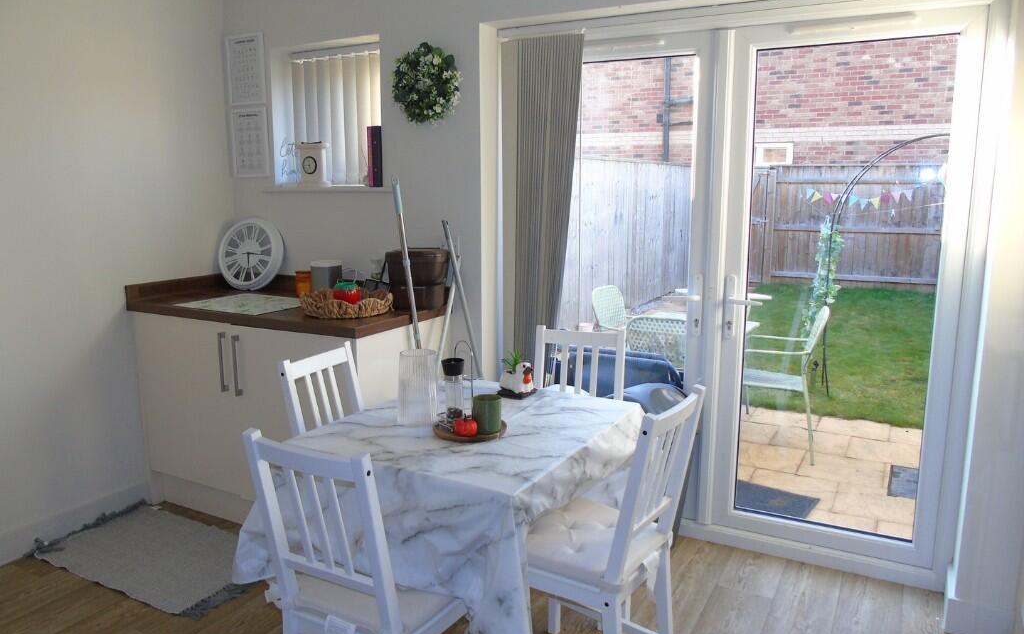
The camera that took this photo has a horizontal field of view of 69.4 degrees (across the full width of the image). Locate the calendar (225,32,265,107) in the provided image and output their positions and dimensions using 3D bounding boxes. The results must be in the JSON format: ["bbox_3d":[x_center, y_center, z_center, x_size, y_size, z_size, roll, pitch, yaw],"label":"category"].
[{"bbox_3d":[-1.226,-1.136,3.393,0.239,0.316,0.018,5,11,28],"label":"calendar"}]

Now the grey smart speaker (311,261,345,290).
[{"bbox_3d":[-0.804,-0.155,3.194,0.120,0.161,0.120,5,11,28],"label":"grey smart speaker"}]

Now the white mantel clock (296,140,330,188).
[{"bbox_3d":[-0.922,-0.712,3.463,0.151,0.208,0.060,4,10,23],"label":"white mantel clock"}]

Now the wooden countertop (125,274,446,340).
[{"bbox_3d":[-0.940,-0.073,3.059,1.265,0.104,0.594,5,11,28],"label":"wooden countertop"}]

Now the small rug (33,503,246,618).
[{"bbox_3d":[-1.341,0.914,2.873,0.965,0.016,0.523,6,11,30],"label":"small rug"}]

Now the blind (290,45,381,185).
[{"bbox_3d":[-0.754,-0.899,3.342,0.605,0.607,0.070,5,11,28],"label":"blind"}]

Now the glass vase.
[{"bbox_3d":[-0.265,0.195,2.074,0.108,0.193,0.108,0,10,0],"label":"glass vase"}]

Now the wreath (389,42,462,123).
[{"bbox_3d":[-0.349,-0.957,3.027,0.322,0.311,0.090,5,11,27],"label":"wreath"}]

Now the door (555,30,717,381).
[{"bbox_3d":[0.380,-0.139,3.043,0.844,1.899,0.070,5,11,27],"label":"door"}]

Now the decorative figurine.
[{"bbox_3d":[0.016,0.175,2.349,0.105,0.138,0.110,-8,13,-39],"label":"decorative figurine"}]

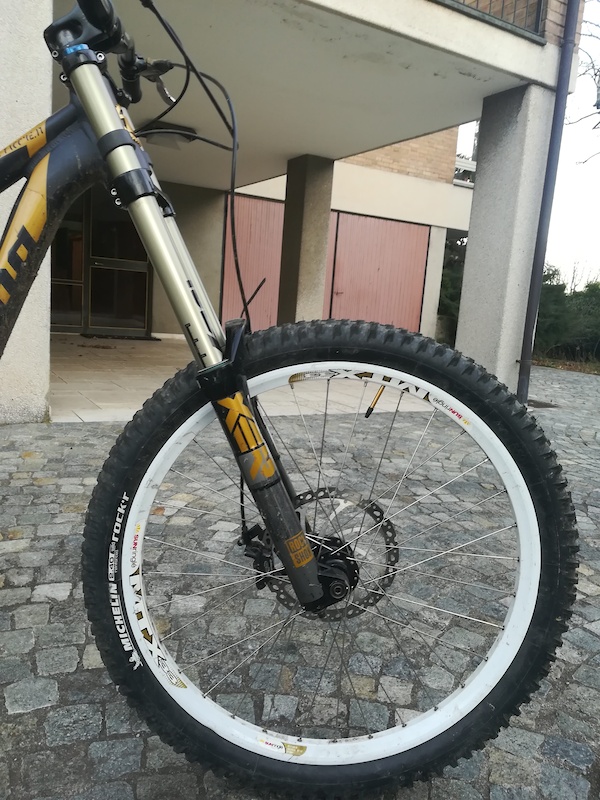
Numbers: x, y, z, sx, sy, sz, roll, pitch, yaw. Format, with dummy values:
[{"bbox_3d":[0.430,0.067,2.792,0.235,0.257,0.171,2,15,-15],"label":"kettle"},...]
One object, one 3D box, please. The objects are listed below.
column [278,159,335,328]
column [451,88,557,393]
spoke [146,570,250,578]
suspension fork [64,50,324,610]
[{"bbox_3d":[0.051,-1.664,7.261,0.364,2.333,0.448,-1,11,-30],"label":"column"},{"bbox_3d":[1.598,-1.144,4.766,0.313,2.343,0.439,-1,11,-30],"label":"column"},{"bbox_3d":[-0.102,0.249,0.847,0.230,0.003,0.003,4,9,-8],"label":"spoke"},{"bbox_3d":[-0.109,-0.077,0.797,0.105,0.720,0.178,-22,7,1],"label":"suspension fork"}]

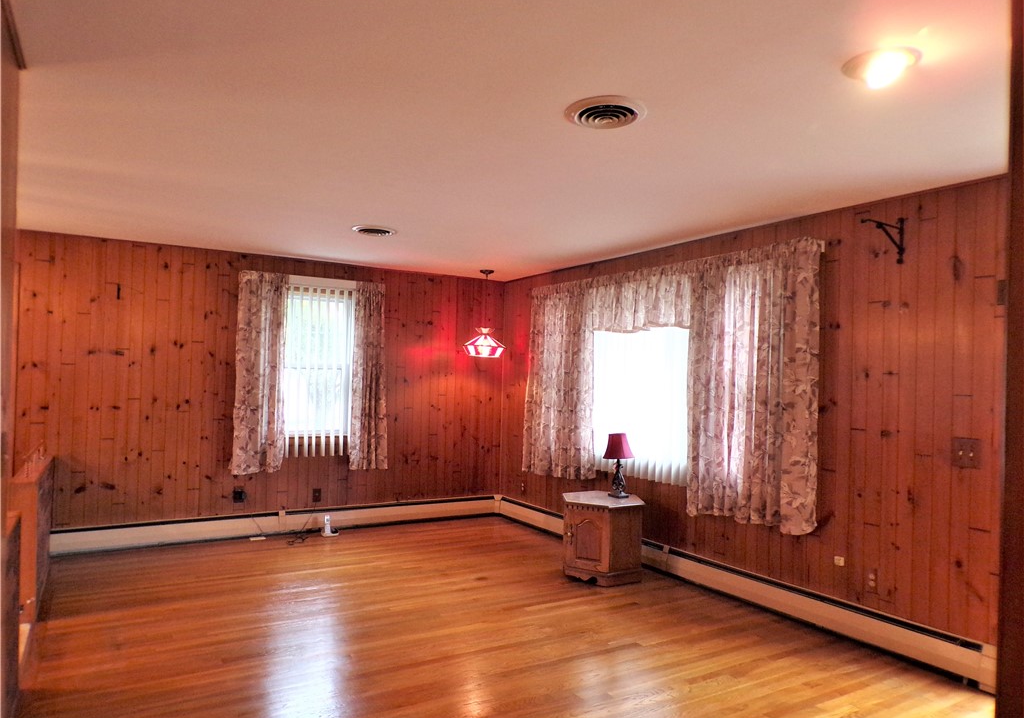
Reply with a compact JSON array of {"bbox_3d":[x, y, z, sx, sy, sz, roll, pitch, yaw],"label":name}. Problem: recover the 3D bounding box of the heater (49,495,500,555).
[{"bbox_3d":[-1.793,1.446,6.336,3.910,0.197,0.070,2,-2,-31],"label":"heater"}]

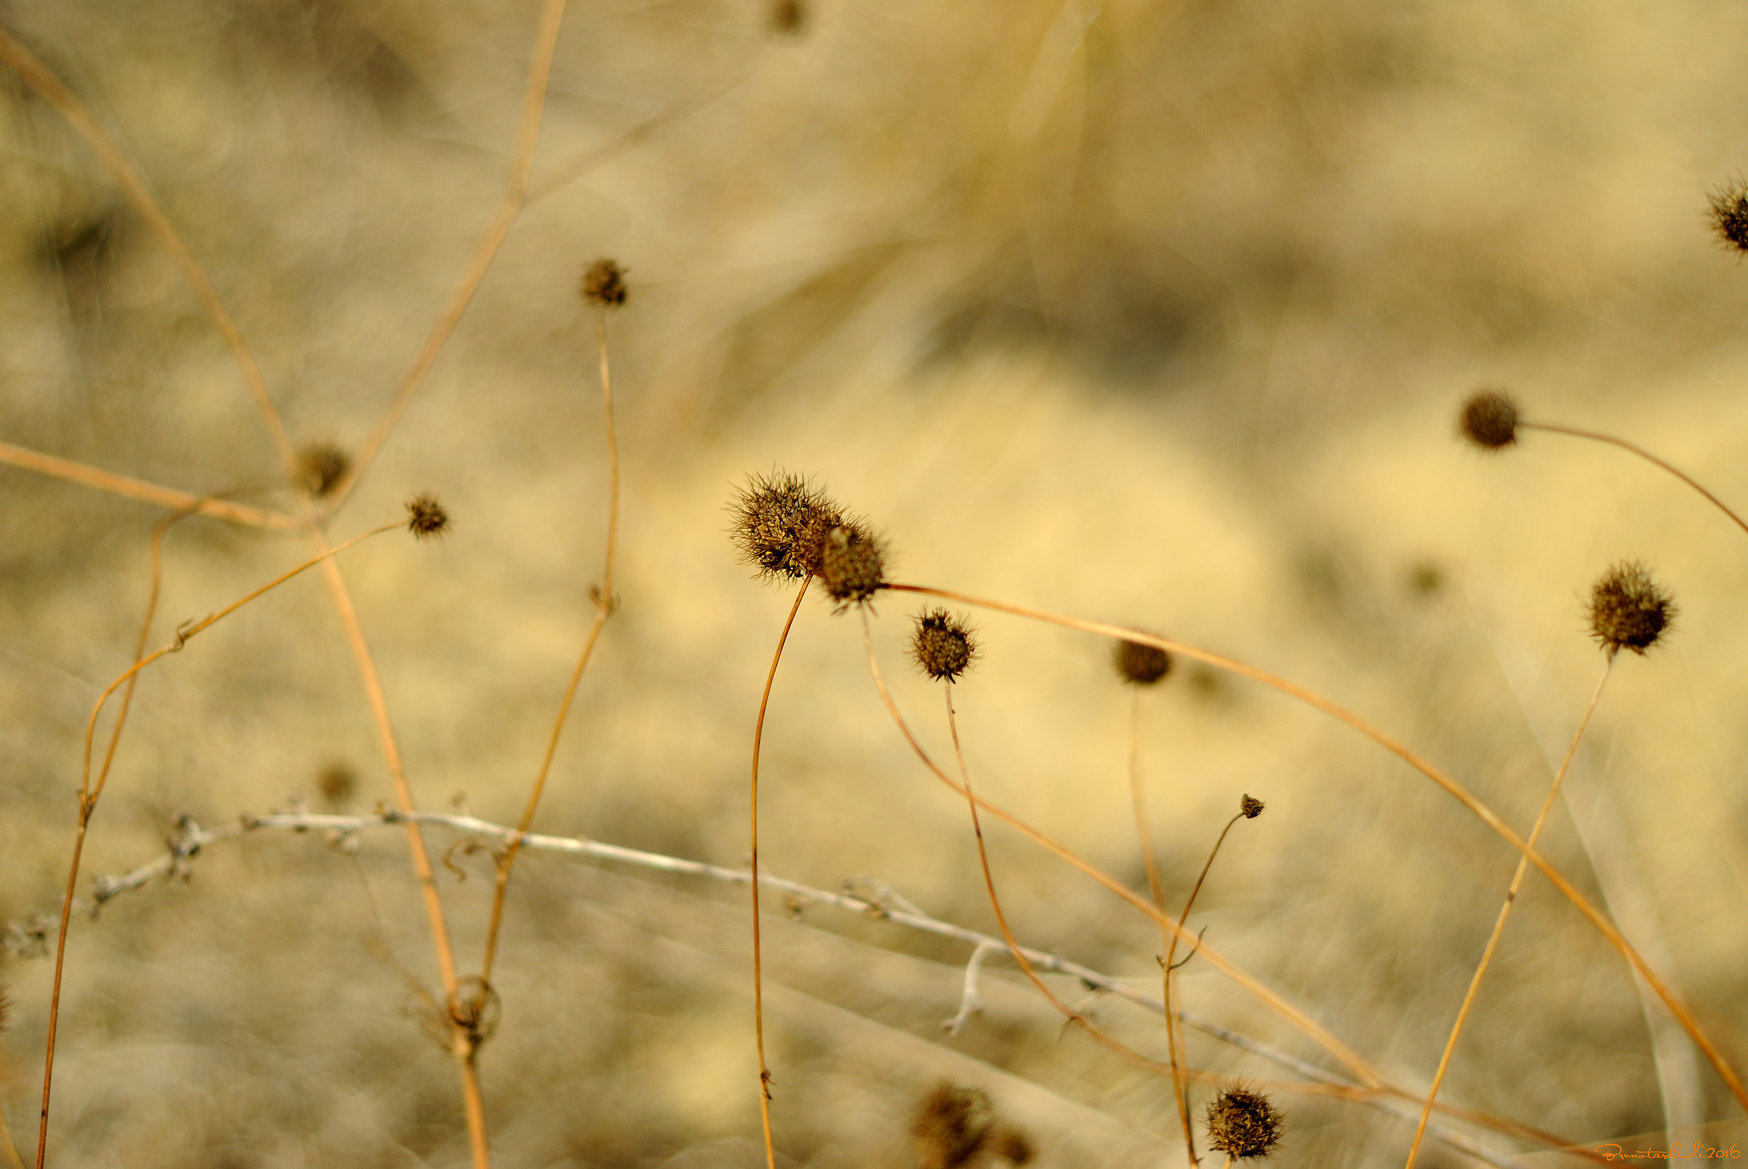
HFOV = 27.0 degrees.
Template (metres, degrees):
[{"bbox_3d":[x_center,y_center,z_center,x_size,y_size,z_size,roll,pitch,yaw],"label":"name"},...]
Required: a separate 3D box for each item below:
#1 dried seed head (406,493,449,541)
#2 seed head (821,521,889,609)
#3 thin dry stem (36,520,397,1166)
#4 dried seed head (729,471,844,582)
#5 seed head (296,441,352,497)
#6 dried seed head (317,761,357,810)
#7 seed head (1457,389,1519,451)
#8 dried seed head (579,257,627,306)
[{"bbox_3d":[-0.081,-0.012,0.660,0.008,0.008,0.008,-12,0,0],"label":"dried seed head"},{"bbox_3d":[-0.003,-0.003,0.630,0.012,0.014,0.012,0,18,0],"label":"seed head"},{"bbox_3d":[-0.118,0.046,0.655,0.065,0.116,0.028,0,18,0],"label":"thin dry stem"},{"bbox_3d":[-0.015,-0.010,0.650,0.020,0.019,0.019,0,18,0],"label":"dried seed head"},{"bbox_3d":[-0.108,-0.023,0.715,0.011,0.011,0.011,0,18,0],"label":"seed head"},{"bbox_3d":[-0.113,0.043,0.770,0.009,0.010,0.009,0,18,0],"label":"dried seed head"},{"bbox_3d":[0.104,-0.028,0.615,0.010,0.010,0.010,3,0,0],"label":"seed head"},{"bbox_3d":[-0.051,-0.057,0.685,0.009,0.009,0.009,0,18,0],"label":"dried seed head"}]

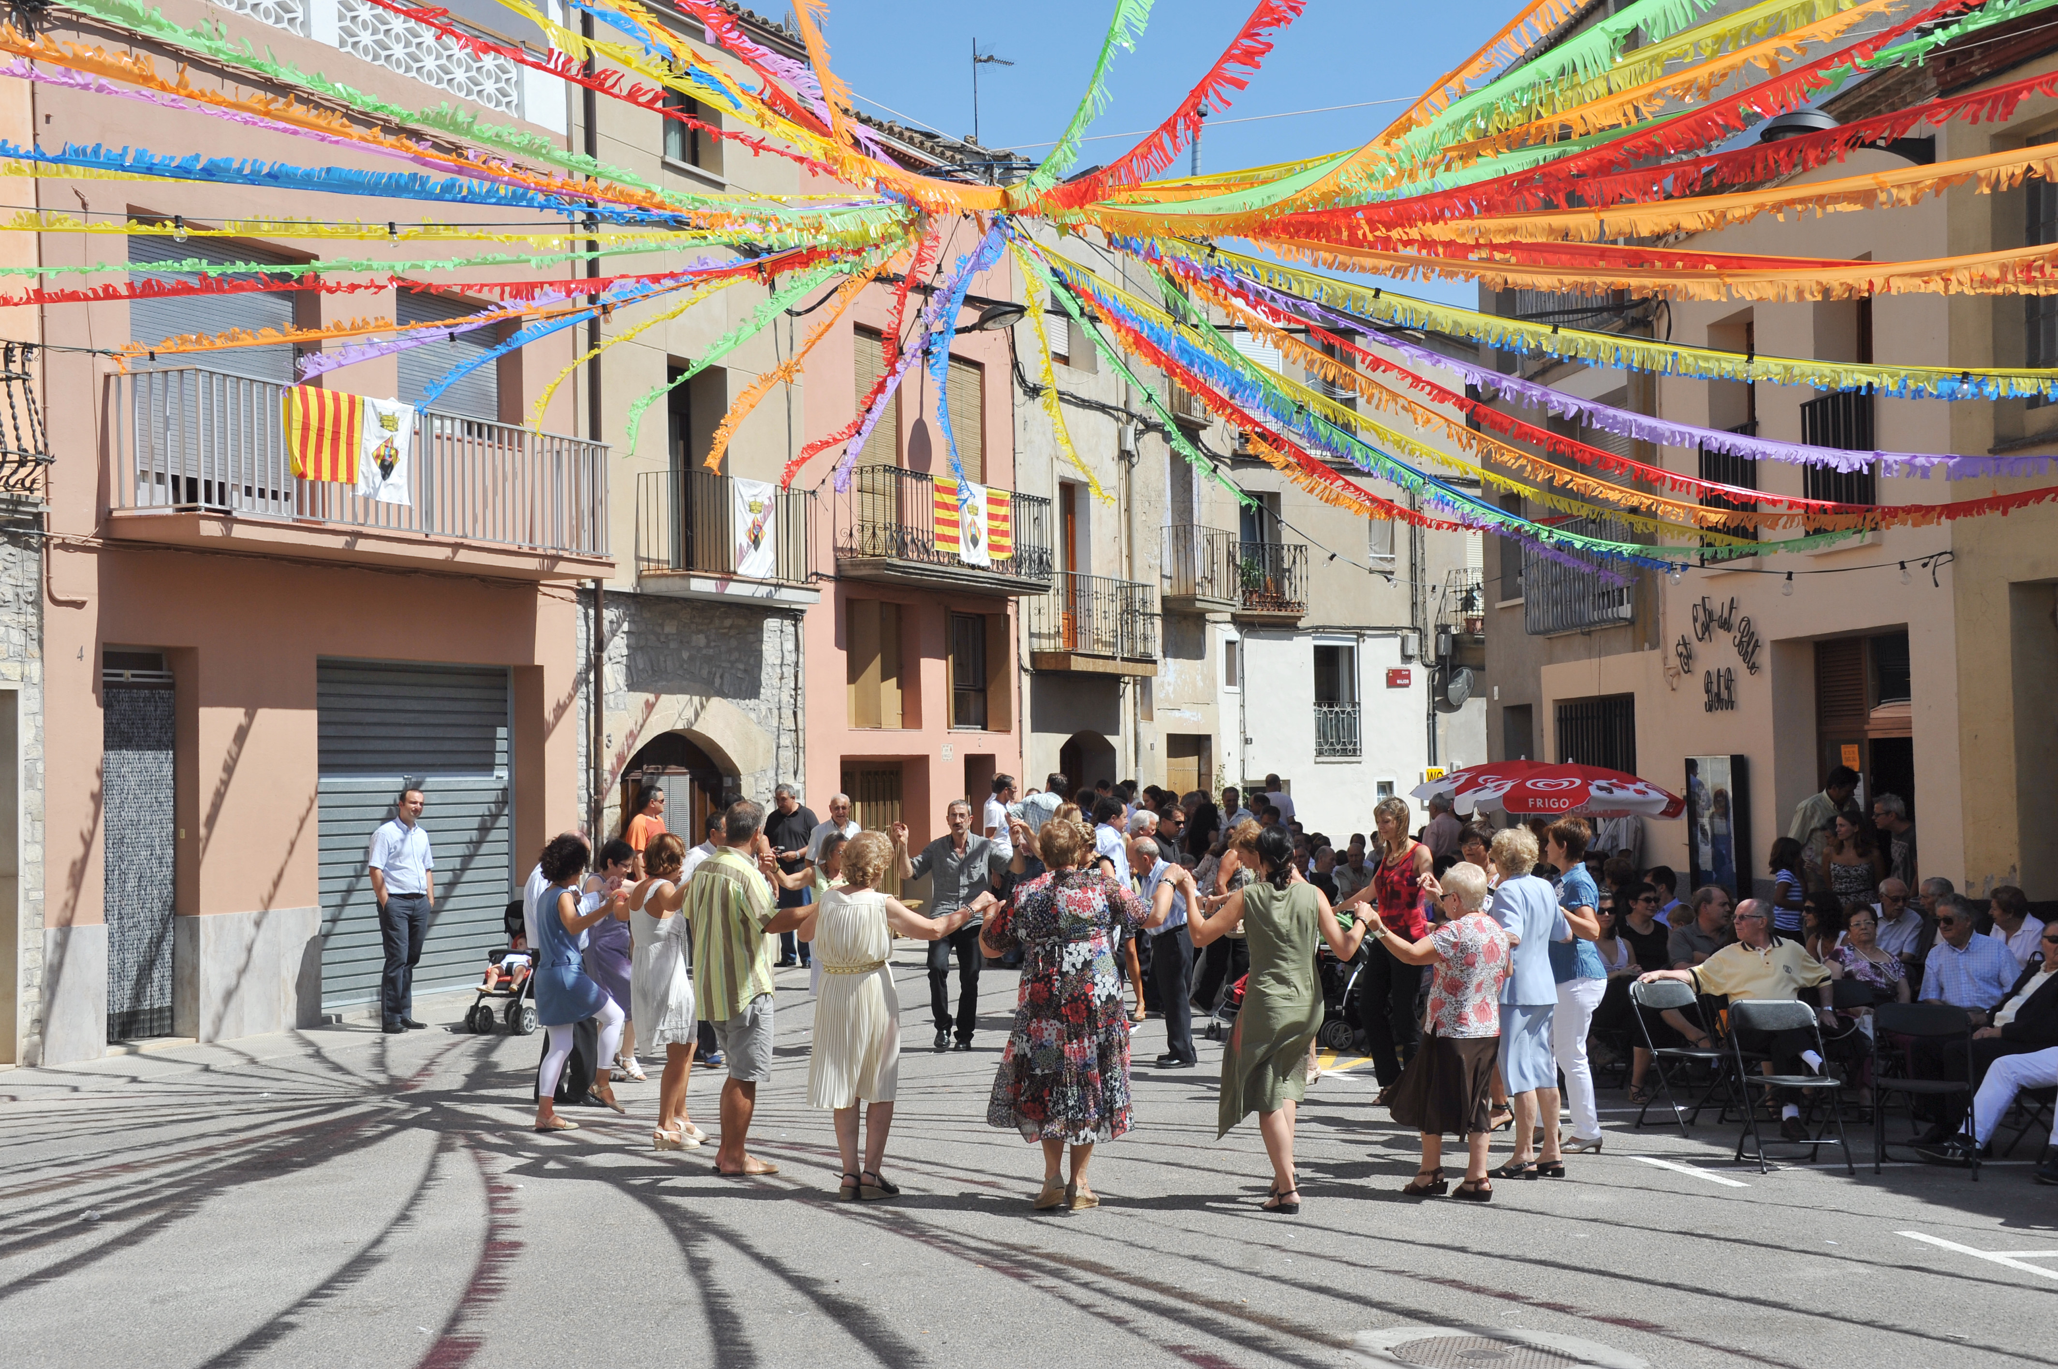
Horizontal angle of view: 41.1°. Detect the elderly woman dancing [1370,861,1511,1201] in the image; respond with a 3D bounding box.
[{"bbox_3d":[1.835,1.541,12.200,0.660,1.490,0.480,1,-3,-37],"label":"elderly woman dancing"}]

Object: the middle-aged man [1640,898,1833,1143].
[{"bbox_3d":[3.632,1.712,14.121,0.950,1.210,0.800,-1,-2,6],"label":"middle-aged man"}]

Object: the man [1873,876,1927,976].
[{"bbox_3d":[4.912,1.703,15.500,0.550,1.250,0.750,-1,-2,3],"label":"man"}]

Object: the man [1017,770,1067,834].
[{"bbox_3d":[0.153,1.656,23.967,0.520,1.770,0.330,-1,-2,-3],"label":"man"}]

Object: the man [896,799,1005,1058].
[{"bbox_3d":[-0.504,1.667,18.900,0.860,1.720,0.450,-1,-2,-2],"label":"man"}]

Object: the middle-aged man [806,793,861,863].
[{"bbox_3d":[-1.596,1.753,22.400,0.530,1.740,0.340,-1,-2,-7],"label":"middle-aged man"}]

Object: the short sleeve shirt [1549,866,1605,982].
[{"bbox_3d":[2.715,1.184,13.600,0.300,0.600,0.460,-2,-3,24],"label":"short sleeve shirt"}]

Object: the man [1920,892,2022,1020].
[{"bbox_3d":[4.738,1.673,13.921,0.550,1.220,0.800,-2,-2,27],"label":"man"}]

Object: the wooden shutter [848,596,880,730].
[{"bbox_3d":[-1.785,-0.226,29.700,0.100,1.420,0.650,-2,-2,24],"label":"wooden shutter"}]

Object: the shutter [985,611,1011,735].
[{"bbox_3d":[-0.356,-0.141,32.000,0.340,1.370,0.060,-2,-2,23],"label":"shutter"}]

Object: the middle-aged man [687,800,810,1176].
[{"bbox_3d":[-1.317,1.399,12.800,0.650,1.730,0.480,-3,-3,37],"label":"middle-aged man"}]

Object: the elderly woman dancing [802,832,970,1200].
[{"bbox_3d":[-0.645,1.463,12.150,0.750,1.610,0.480,-2,-3,20],"label":"elderly woman dancing"}]

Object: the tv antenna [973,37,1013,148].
[{"bbox_3d":[-0.475,-7.765,36.000,0.750,1.460,0.400,1,-2,-38],"label":"tv antenna"}]

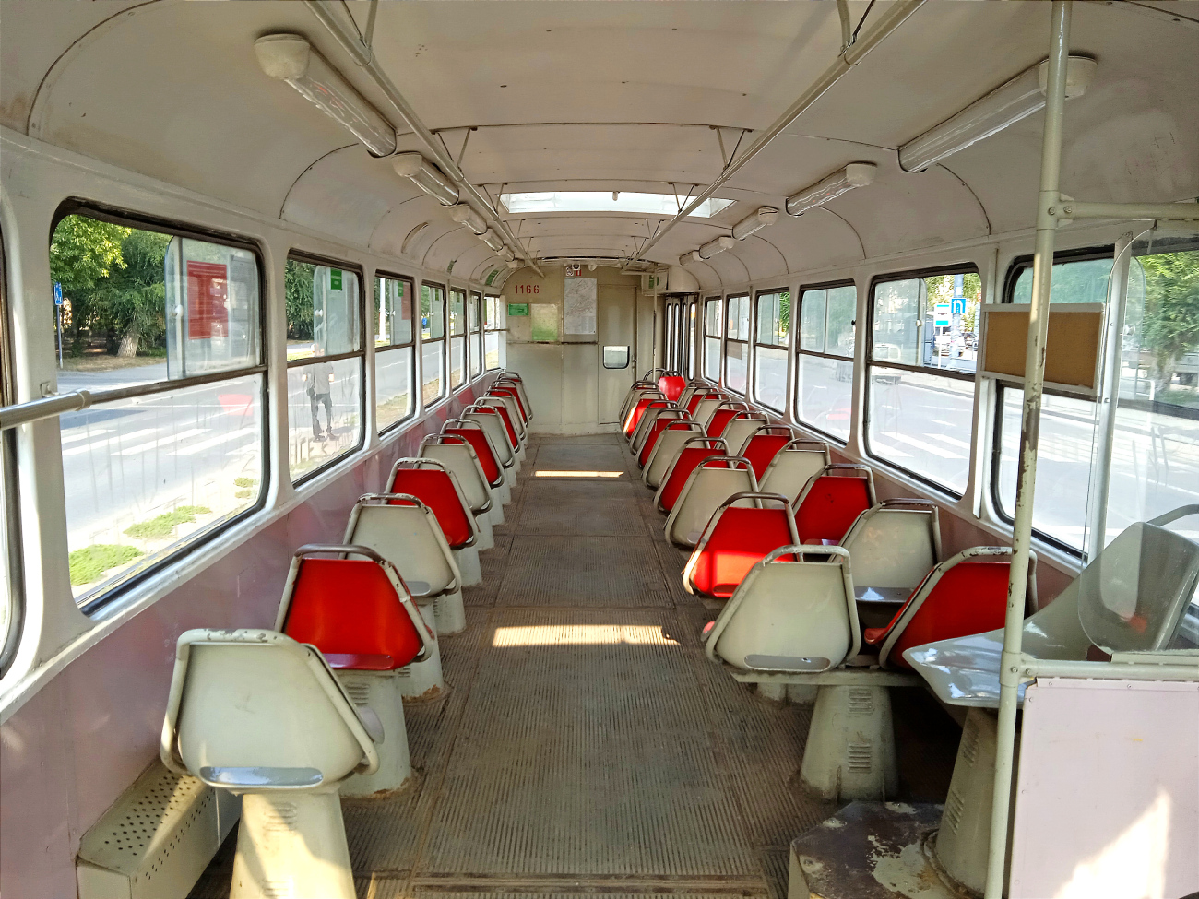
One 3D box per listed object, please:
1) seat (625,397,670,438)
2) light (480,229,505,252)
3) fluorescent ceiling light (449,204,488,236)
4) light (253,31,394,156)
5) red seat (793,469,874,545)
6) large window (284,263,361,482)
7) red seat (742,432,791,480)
[{"bbox_3d":[0.469,-0.283,8.717,0.440,0.400,0.460,1,8,-1],"label":"seat"},{"bbox_3d":[-0.790,-1.497,6.959,0.110,0.083,1.170,-11,8,0],"label":"light"},{"bbox_3d":[-0.693,-1.219,5.217,0.110,0.090,0.970,1,8,-1],"label":"fluorescent ceiling light"},{"bbox_3d":[-0.684,-0.893,2.567,0.110,0.083,1.140,-11,8,0],"label":"light"},{"bbox_3d":[1.064,0.254,4.454,0.440,0.450,0.530,1,8,-2],"label":"red seat"},{"bbox_3d":[-1.120,-0.356,3.993,0.055,0.830,1.230,1,8,-2],"label":"large window"},{"bbox_3d":[1.035,0.043,5.984,0.440,0.450,0.530,1,8,-2],"label":"red seat"}]

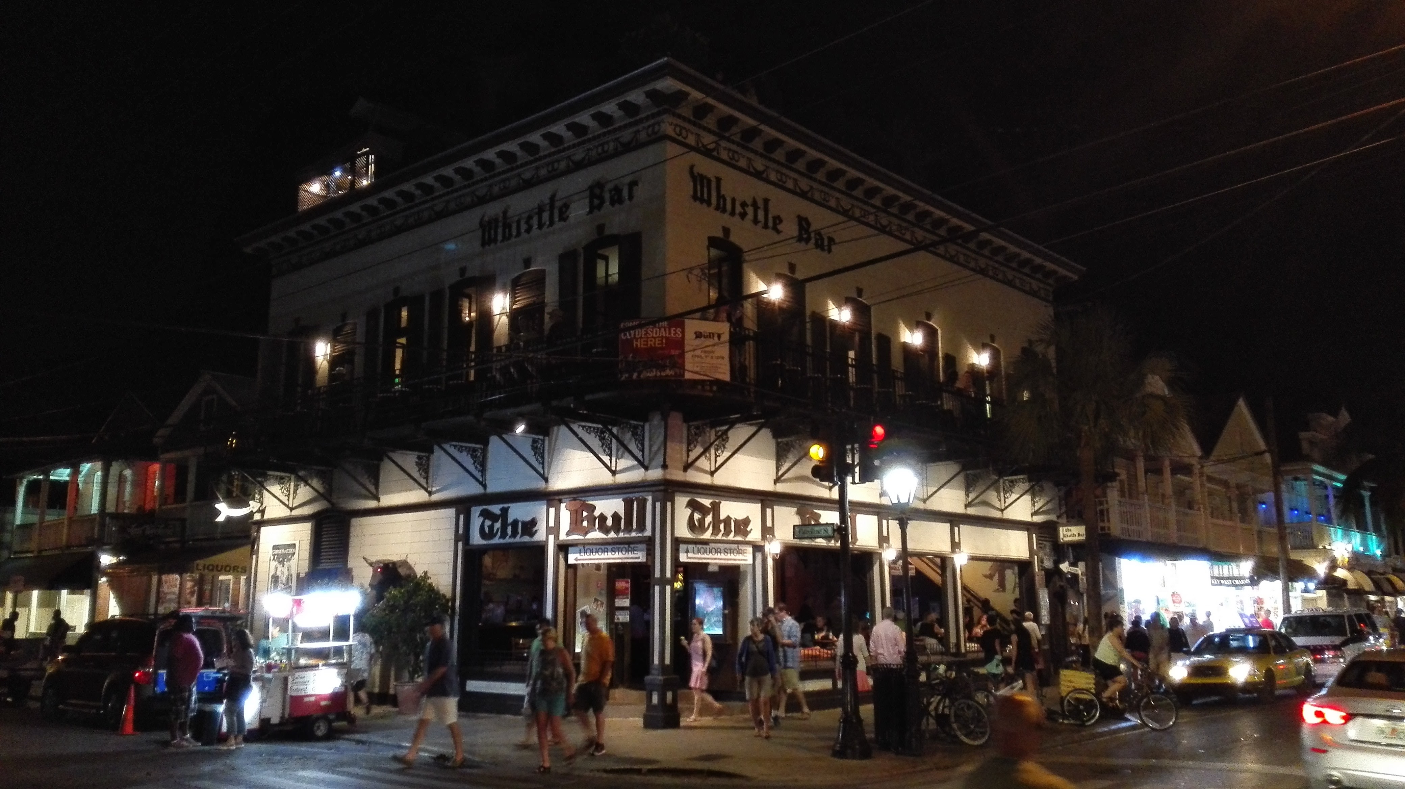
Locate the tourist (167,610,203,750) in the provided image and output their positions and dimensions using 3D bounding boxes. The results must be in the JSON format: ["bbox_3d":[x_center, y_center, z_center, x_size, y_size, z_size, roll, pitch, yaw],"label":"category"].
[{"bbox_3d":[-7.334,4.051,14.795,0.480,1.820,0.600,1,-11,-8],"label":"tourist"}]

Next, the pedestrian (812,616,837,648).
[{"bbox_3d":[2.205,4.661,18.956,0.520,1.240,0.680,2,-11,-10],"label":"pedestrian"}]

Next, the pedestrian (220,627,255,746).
[{"bbox_3d":[-6.512,4.123,14.659,0.420,1.602,0.450,2,-12,-11],"label":"pedestrian"}]

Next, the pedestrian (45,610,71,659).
[{"bbox_3d":[-13.363,5.397,21.648,0.400,1.740,0.500,-2,-11,10],"label":"pedestrian"}]

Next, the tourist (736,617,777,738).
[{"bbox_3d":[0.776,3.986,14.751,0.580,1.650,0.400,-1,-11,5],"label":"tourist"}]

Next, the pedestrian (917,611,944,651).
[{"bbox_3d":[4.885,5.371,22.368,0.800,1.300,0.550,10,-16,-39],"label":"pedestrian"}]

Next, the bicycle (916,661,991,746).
[{"bbox_3d":[3.203,4.134,13.994,0.570,1.040,1.680,7,-13,-33],"label":"bicycle"}]

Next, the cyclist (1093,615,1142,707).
[{"bbox_3d":[6.772,4.349,17.000,0.750,1.460,0.500,-8,-15,34],"label":"cyclist"}]

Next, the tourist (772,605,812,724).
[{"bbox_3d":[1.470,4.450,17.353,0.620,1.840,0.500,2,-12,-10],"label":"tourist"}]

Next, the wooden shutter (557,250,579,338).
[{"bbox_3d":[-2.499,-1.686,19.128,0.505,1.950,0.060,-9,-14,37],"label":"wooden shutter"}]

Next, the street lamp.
[{"bbox_3d":[2.666,2.742,13.620,0.420,3.702,0.420,-11,-16,43],"label":"street lamp"}]

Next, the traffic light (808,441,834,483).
[{"bbox_3d":[1.565,0.772,13.700,0.310,0.770,0.260,7,-14,-29],"label":"traffic light"}]

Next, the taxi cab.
[{"bbox_3d":[12.672,6.301,24.465,1.960,1.480,5.300,-12,-16,43],"label":"taxi cab"}]

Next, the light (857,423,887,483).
[{"bbox_3d":[2.282,0.768,14.036,0.360,0.780,0.260,-9,-14,37],"label":"light"}]

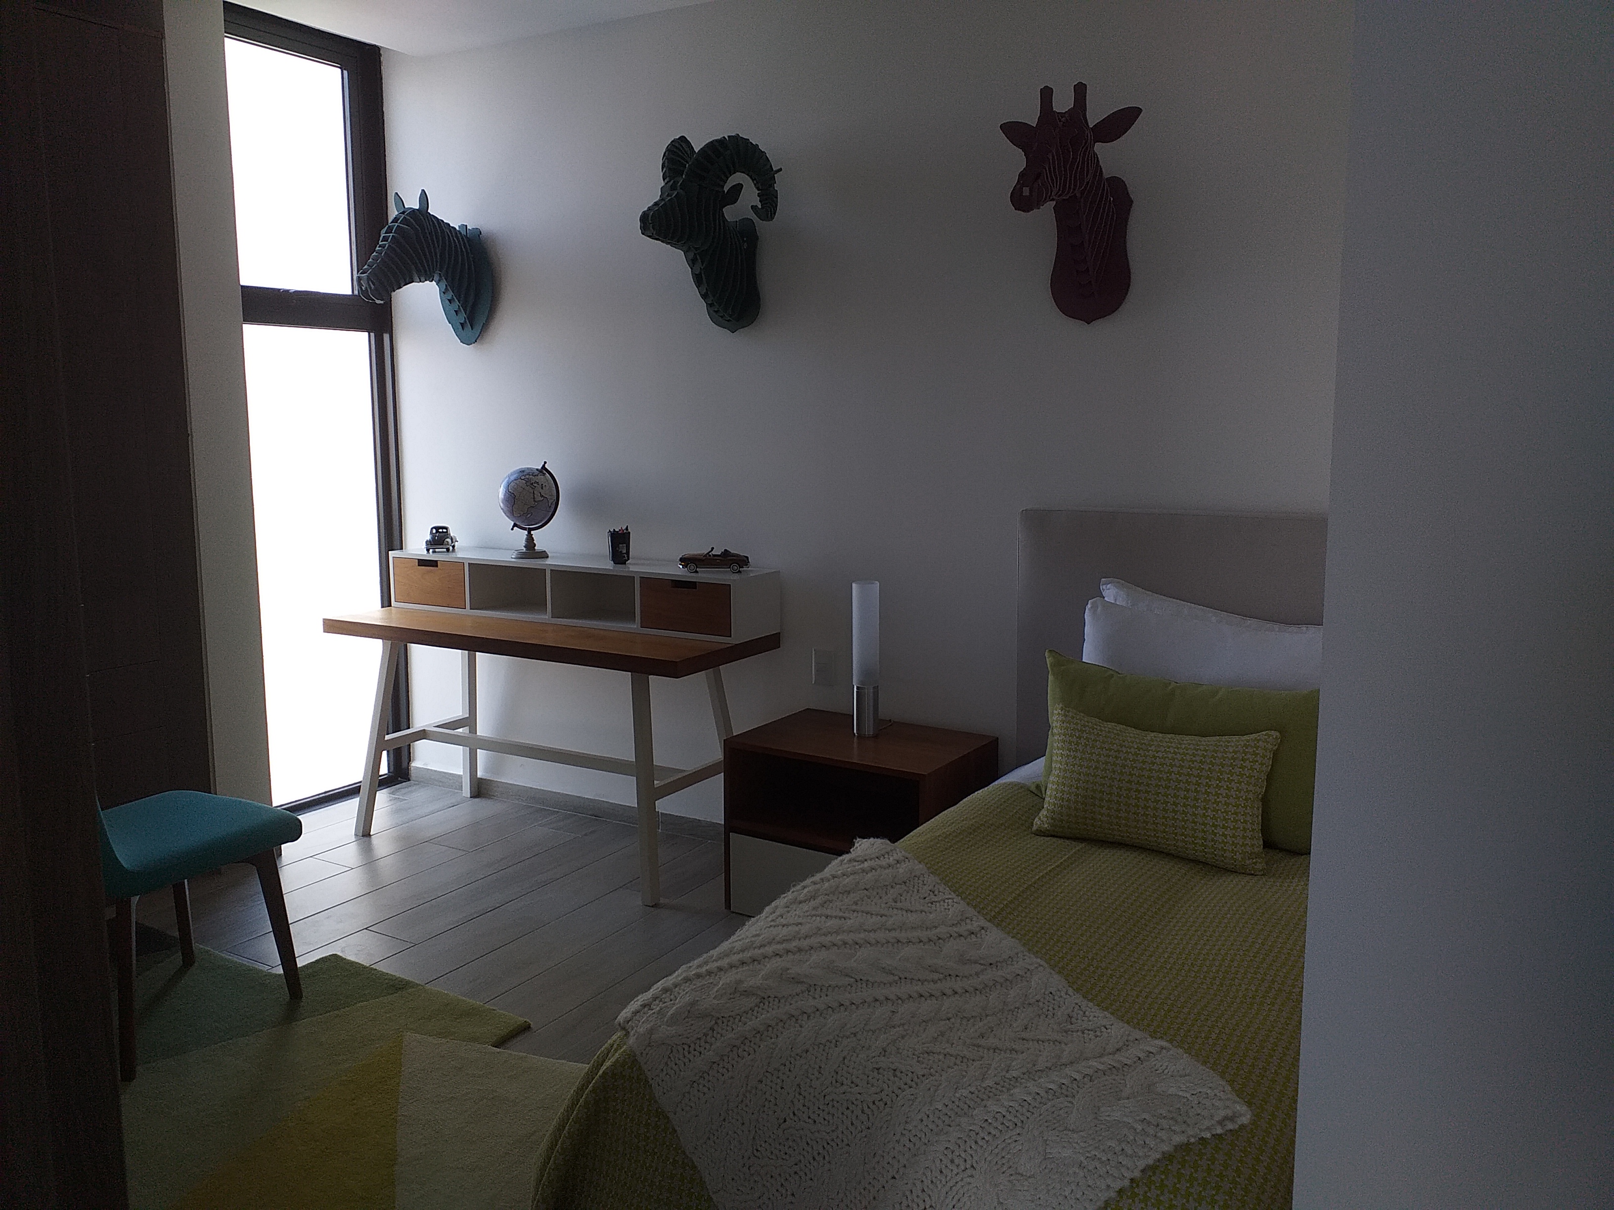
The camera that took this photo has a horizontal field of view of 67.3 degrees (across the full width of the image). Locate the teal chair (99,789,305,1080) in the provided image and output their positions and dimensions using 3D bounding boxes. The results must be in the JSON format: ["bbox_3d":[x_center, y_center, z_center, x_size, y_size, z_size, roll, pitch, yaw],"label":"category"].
[{"bbox_3d":[-1.542,0.570,2.770,0.490,0.790,0.540,5,9,29],"label":"teal chair"}]

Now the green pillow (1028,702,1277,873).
[{"bbox_3d":[0.764,0.393,2.682,0.510,0.320,0.130,5,-29,30],"label":"green pillow"}]

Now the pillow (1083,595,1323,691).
[{"bbox_3d":[1.018,0.262,2.899,0.760,0.500,0.170,5,-8,30],"label":"pillow"}]

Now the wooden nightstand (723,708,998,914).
[{"bbox_3d":[0.157,0.631,3.520,0.631,0.492,0.479,5,9,29],"label":"wooden nightstand"}]

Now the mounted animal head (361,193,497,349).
[{"bbox_3d":[-1.321,-1.146,4.111,0.250,0.494,0.484,5,9,29],"label":"mounted animal head"}]

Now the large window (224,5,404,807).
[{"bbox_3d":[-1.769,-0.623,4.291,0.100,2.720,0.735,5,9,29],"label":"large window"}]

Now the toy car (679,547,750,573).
[{"bbox_3d":[-0.290,-0.142,3.804,0.224,0.075,0.092,0,8,-5],"label":"toy car"}]

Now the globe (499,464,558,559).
[{"bbox_3d":[-0.964,-0.332,4.231,0.215,0.345,0.205,-2,8,-13],"label":"globe"}]

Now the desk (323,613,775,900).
[{"bbox_3d":[-0.859,0.431,4.022,1.456,0.733,0.559,5,9,29],"label":"desk"}]

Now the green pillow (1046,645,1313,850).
[{"bbox_3d":[0.905,0.328,2.824,0.780,0.410,0.160,5,-16,30],"label":"green pillow"}]

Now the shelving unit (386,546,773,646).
[{"bbox_3d":[-0.801,-0.048,4.150,1.515,0.200,0.255,5,9,30],"label":"shelving unit"}]

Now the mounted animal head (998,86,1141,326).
[{"bbox_3d":[0.639,-1.009,3.042,0.365,0.565,0.520,5,9,30],"label":"mounted animal head"}]

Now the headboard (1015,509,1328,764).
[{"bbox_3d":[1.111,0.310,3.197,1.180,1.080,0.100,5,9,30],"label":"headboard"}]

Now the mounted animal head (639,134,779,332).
[{"bbox_3d":[-0.344,-1.126,3.639,0.430,0.585,0.475,5,9,30],"label":"mounted animal head"}]

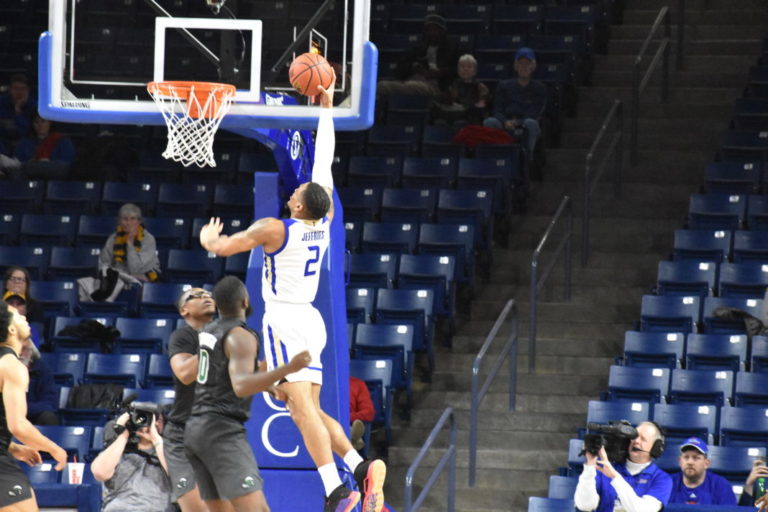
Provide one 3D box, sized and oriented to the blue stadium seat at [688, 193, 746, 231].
[{"bbox_3d":[2.833,-0.126,46.949,0.510,0.820,0.500,1,-3,13],"label":"blue stadium seat"}]

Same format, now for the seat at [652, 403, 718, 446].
[{"bbox_3d":[2.300,1.542,42.030,0.510,0.780,0.500,1,-2,12],"label":"seat"}]

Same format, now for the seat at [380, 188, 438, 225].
[{"bbox_3d":[0.195,-0.200,47.760,0.500,0.780,0.500,1,-2,12],"label":"seat"}]

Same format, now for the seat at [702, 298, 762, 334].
[{"bbox_3d":[2.836,0.731,44.568,0.510,0.780,0.500,1,-2,12],"label":"seat"}]

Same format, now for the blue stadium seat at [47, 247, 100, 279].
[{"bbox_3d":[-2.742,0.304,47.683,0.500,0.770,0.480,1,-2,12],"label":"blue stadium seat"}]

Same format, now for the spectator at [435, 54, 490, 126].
[{"bbox_3d":[0.706,-1.297,50.122,0.500,1.162,0.800,1,-2,12],"label":"spectator"}]

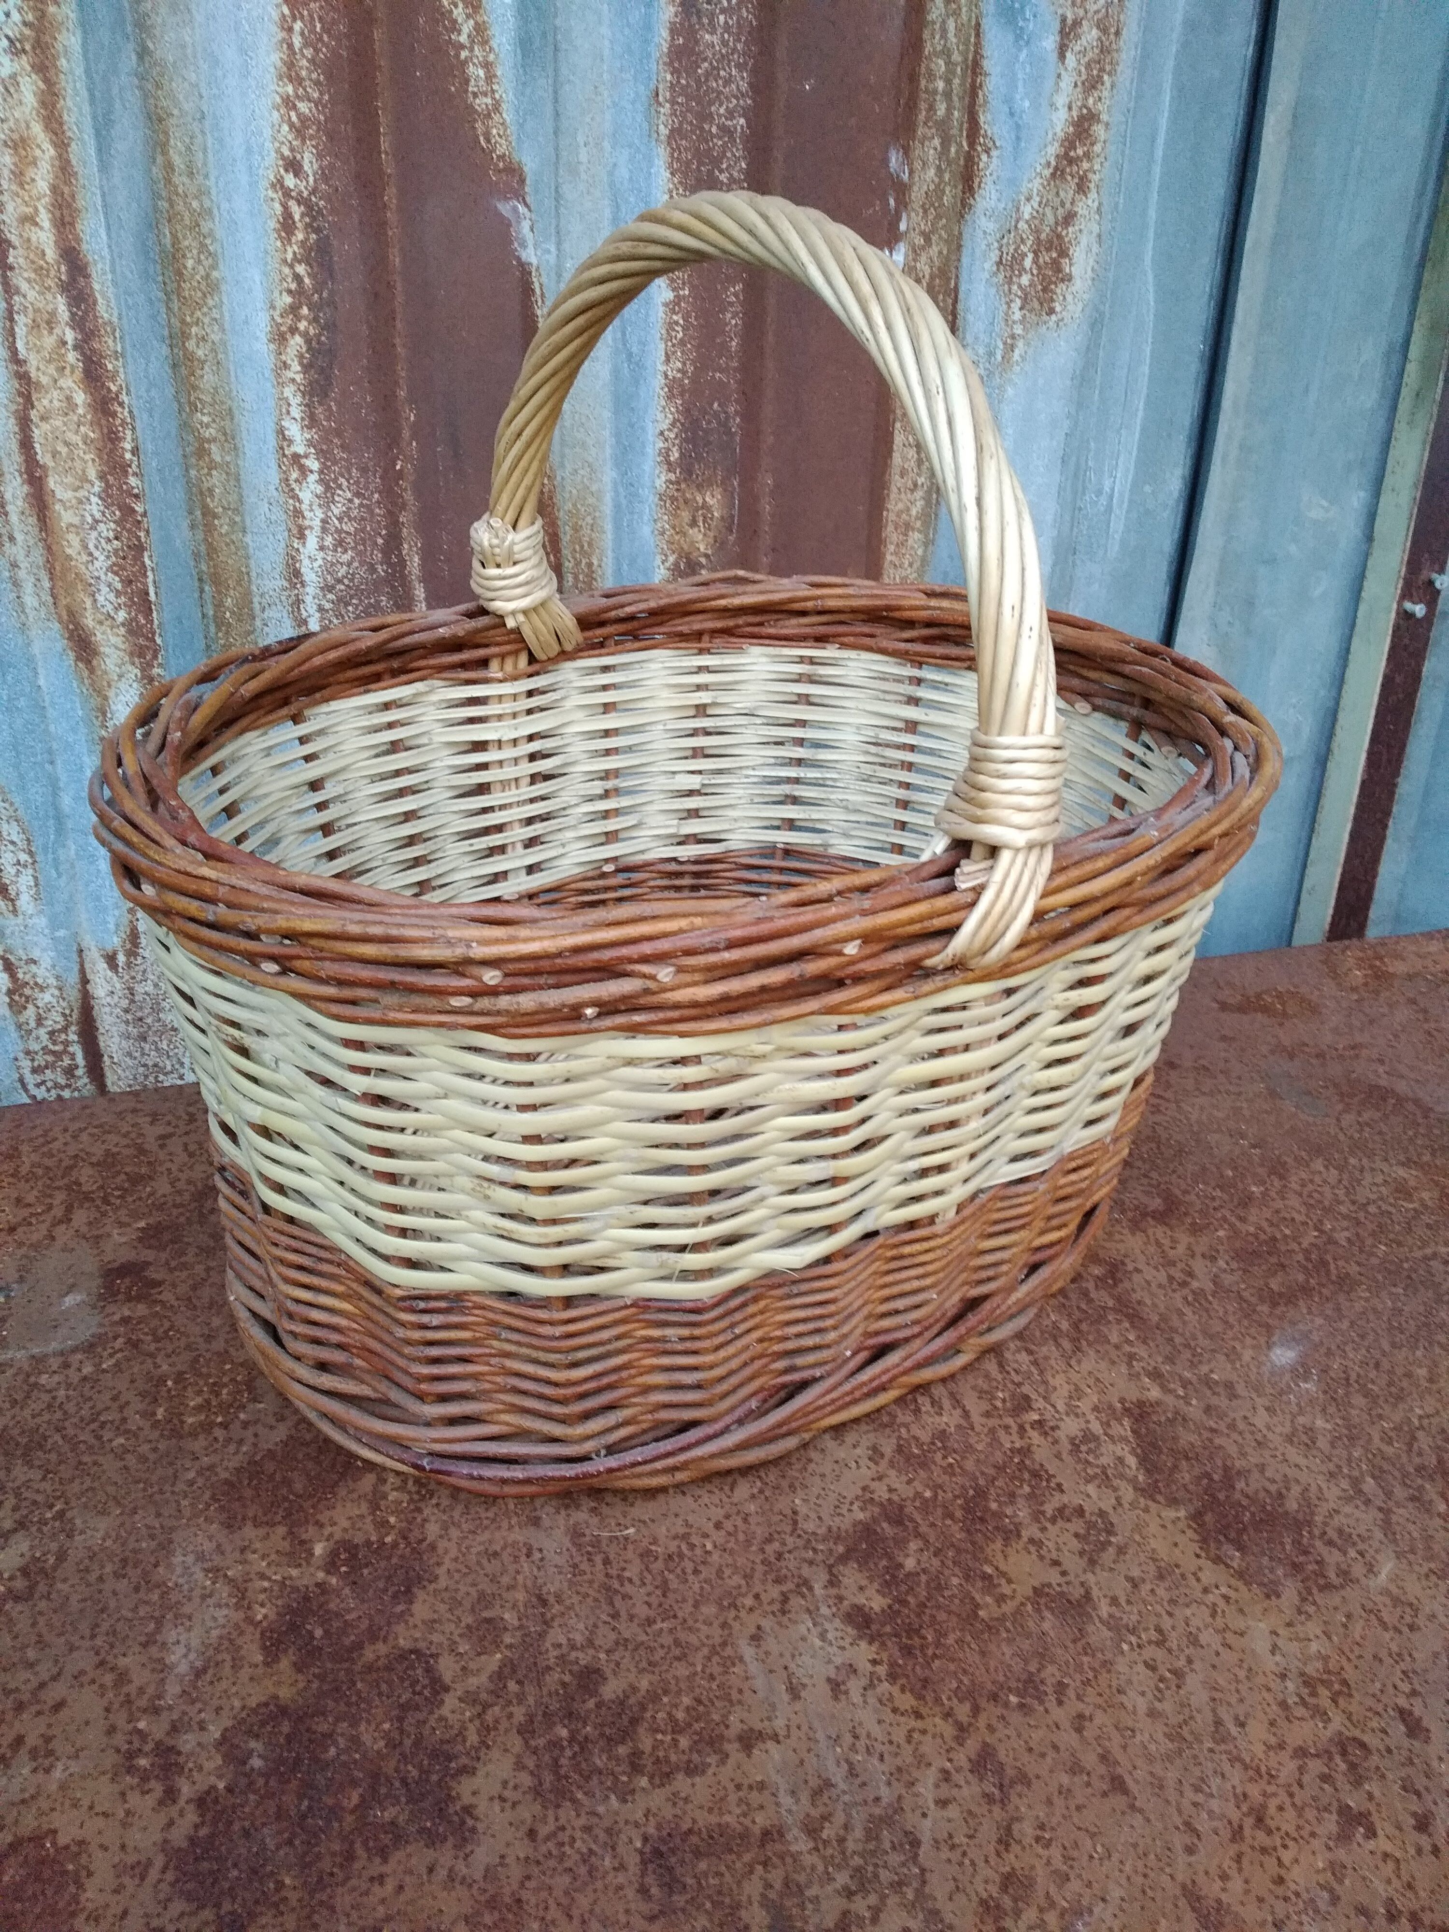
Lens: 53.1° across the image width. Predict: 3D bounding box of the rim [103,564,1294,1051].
[{"bbox_3d":[-0.003,-0.081,0.520,0.414,0.035,0.337,-15,33,-28],"label":"rim"}]

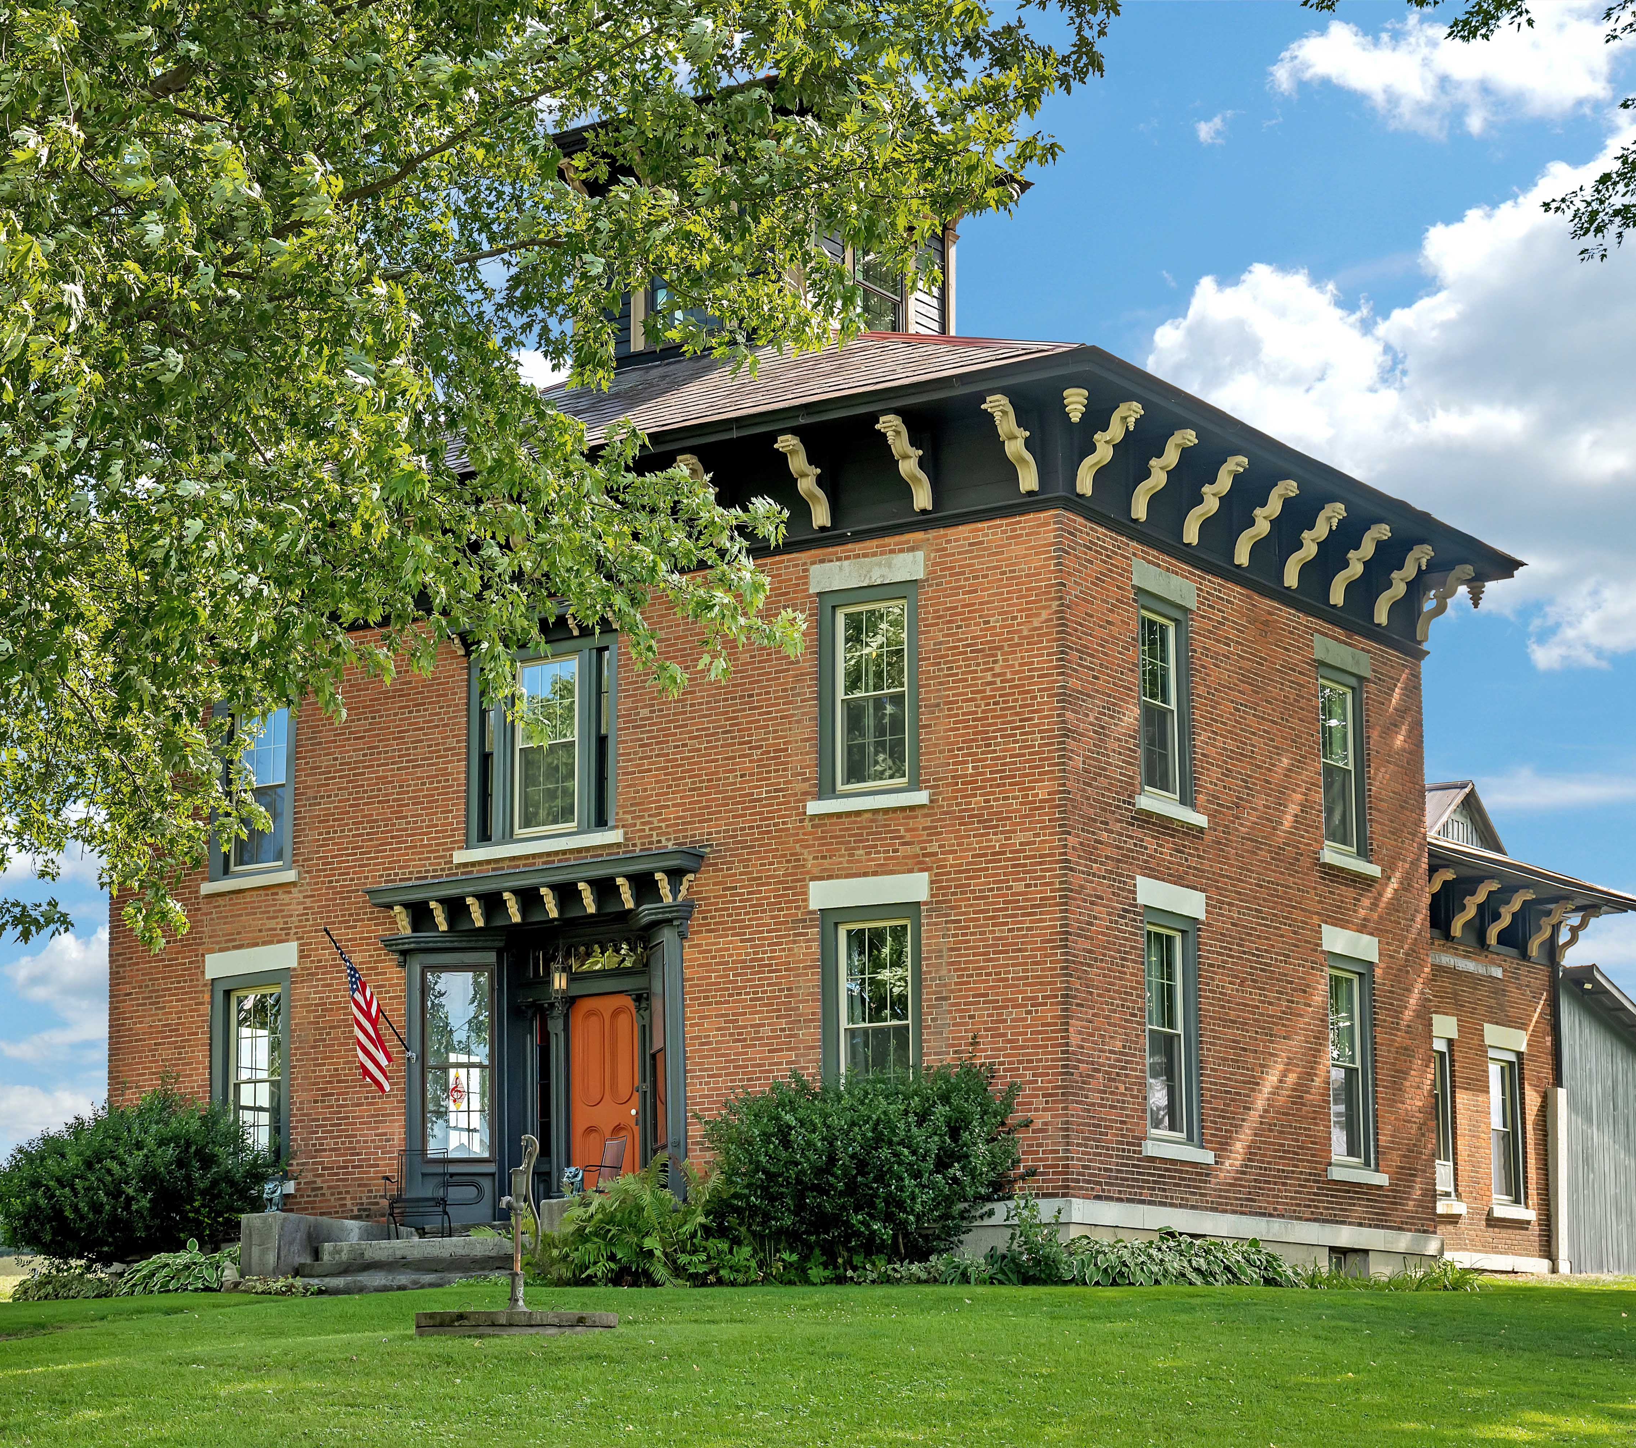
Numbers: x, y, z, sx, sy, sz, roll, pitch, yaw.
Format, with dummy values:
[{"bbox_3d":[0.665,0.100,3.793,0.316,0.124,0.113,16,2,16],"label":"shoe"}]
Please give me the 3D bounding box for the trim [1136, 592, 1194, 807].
[{"bbox_3d":[3.479,-0.242,34.170,0.150,2.130,1.180,-7,-12,34],"label":"trim"}]

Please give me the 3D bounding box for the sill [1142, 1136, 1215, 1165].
[{"bbox_3d":[3.435,4.159,32.571,0.180,0.135,1.320,-8,-14,34],"label":"sill"}]

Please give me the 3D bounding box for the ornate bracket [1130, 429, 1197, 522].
[{"bbox_3d":[3.410,-2.423,33.148,0.670,0.830,0.270,-8,-14,34],"label":"ornate bracket"}]

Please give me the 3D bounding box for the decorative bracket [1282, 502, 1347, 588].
[{"bbox_3d":[5.294,-1.907,35.972,0.650,0.800,0.170,-8,-14,34],"label":"decorative bracket"}]

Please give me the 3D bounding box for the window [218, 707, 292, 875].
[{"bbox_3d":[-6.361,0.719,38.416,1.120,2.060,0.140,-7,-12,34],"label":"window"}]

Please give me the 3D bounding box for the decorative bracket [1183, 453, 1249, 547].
[{"bbox_3d":[4.016,-2.225,33.974,0.680,0.830,0.270,-8,-14,34],"label":"decorative bracket"}]

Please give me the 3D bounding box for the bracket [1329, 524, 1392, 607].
[{"bbox_3d":[6.000,-1.751,37.336,0.670,0.840,0.190,-7,-12,34],"label":"bracket"}]

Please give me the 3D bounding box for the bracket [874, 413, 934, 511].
[{"bbox_3d":[0.861,-2.510,32.808,0.270,0.830,0.670,-8,-14,34],"label":"bracket"}]

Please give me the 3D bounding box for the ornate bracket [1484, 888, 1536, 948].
[{"bbox_3d":[9.236,2.579,44.995,0.670,0.680,0.170,-8,-14,34],"label":"ornate bracket"}]

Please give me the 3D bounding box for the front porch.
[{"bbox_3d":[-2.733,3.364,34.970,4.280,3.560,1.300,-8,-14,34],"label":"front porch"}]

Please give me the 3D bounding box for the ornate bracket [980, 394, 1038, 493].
[{"bbox_3d":[1.845,-2.700,32.613,0.190,0.840,0.670,-7,-12,34],"label":"ornate bracket"}]

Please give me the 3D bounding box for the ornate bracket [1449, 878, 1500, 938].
[{"bbox_3d":[8.488,2.386,43.732,0.660,0.680,0.190,-7,-12,34],"label":"ornate bracket"}]

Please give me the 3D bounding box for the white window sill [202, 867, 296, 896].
[{"bbox_3d":[-6.255,1.777,37.530,1.460,0.135,0.180,-8,-14,34],"label":"white window sill"}]

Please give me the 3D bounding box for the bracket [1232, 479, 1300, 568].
[{"bbox_3d":[4.710,-2.113,35.529,0.670,0.840,0.190,-7,-12,34],"label":"bracket"}]

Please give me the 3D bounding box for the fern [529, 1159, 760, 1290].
[{"bbox_3d":[-1.551,4.585,31.041,2.100,1.170,1.700,-8,-14,34],"label":"fern"}]

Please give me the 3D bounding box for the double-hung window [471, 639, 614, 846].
[{"bbox_3d":[-2.910,0.193,36.063,2.050,2.130,0.170,-7,-12,34],"label":"double-hung window"}]

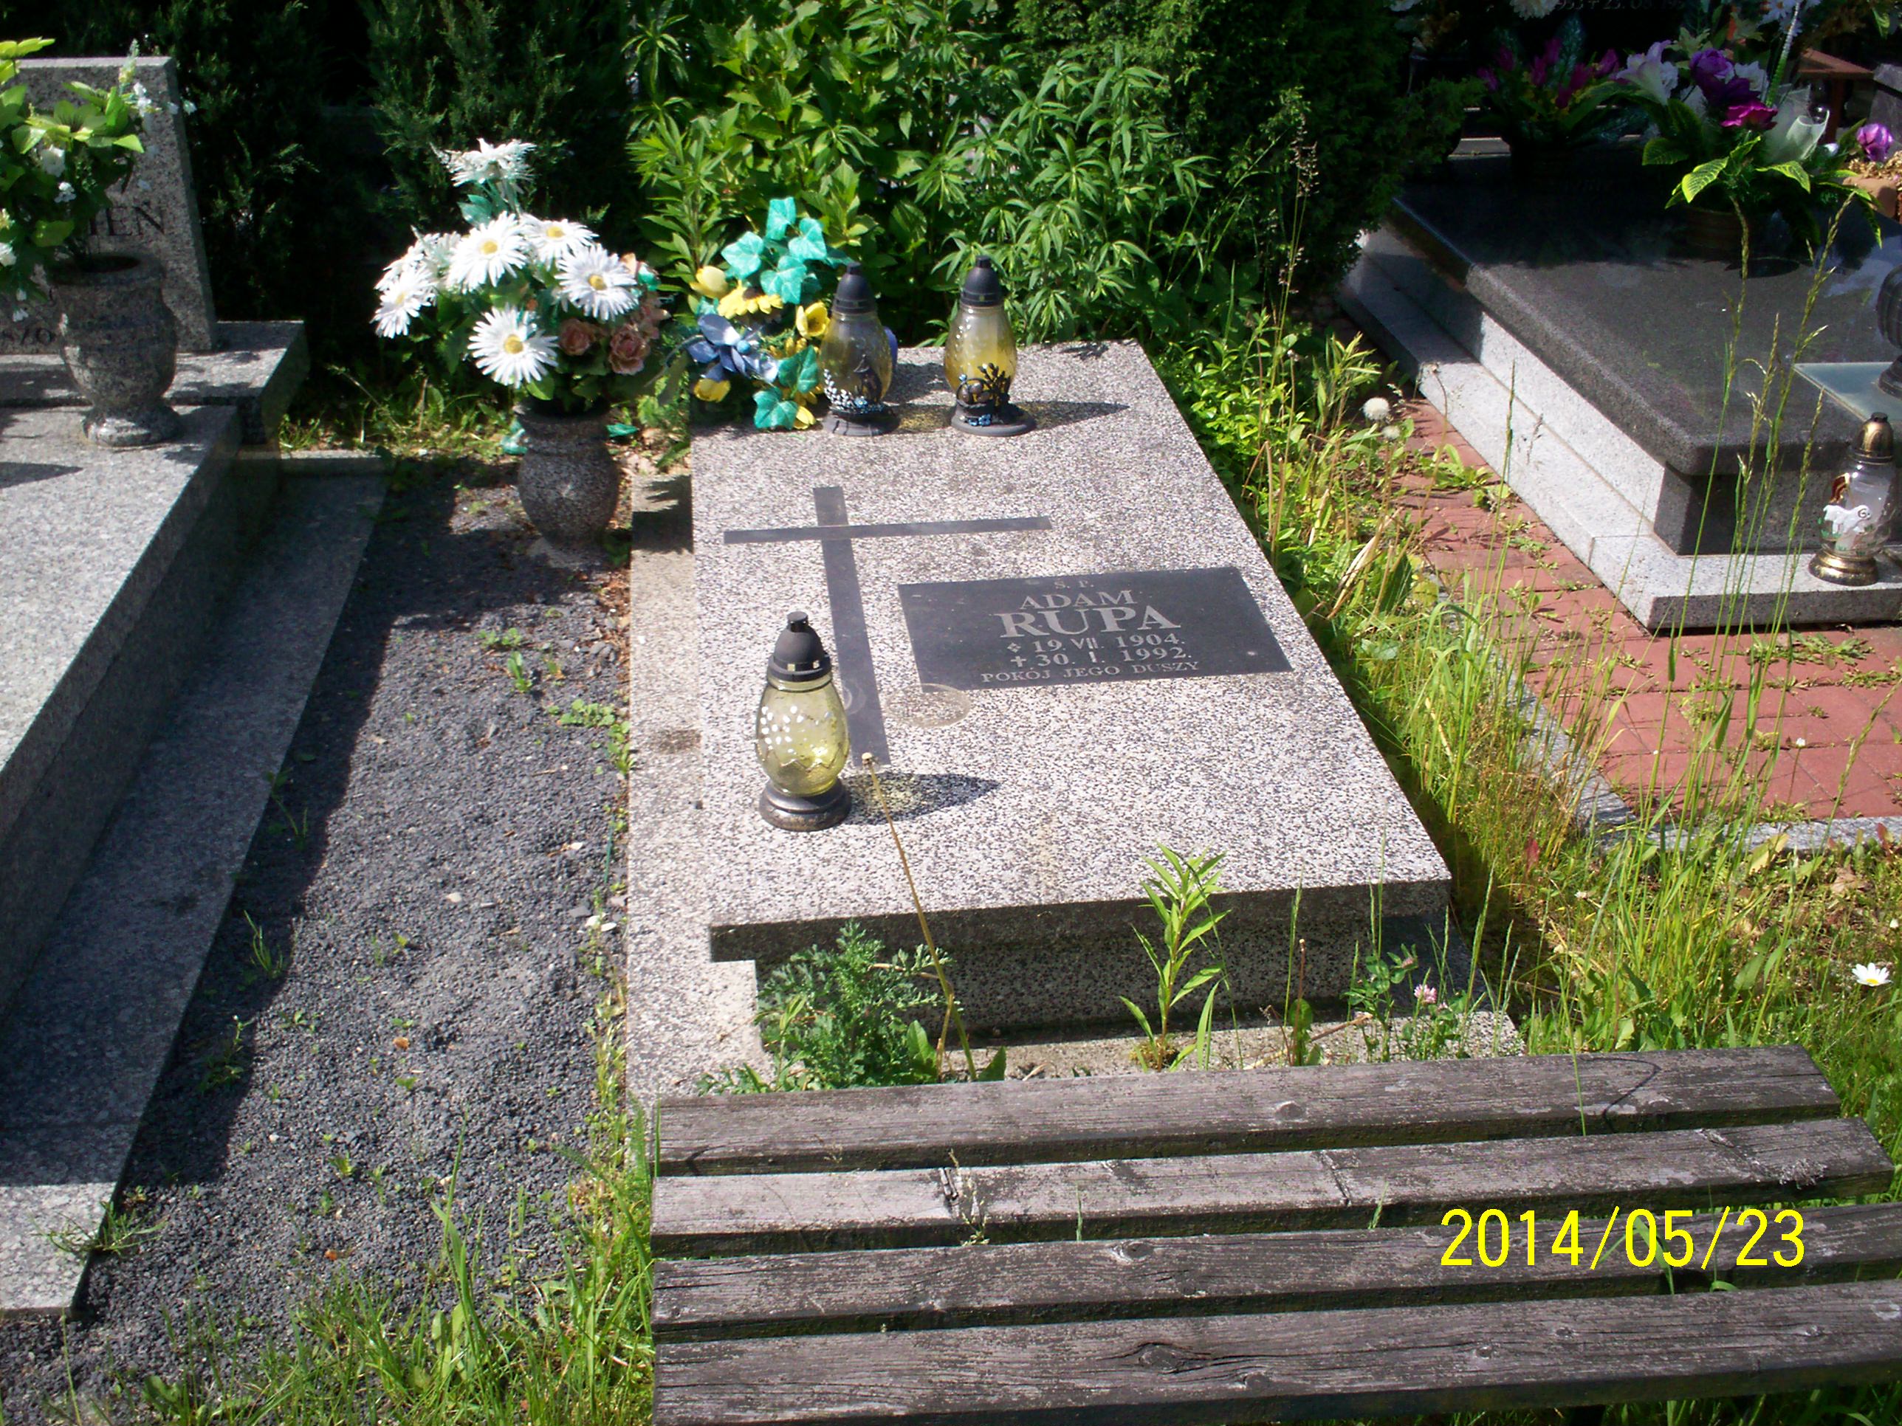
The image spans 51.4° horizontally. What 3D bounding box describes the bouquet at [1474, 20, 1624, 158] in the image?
[{"bbox_3d":[1.540,-1.562,4.970,0.360,0.330,0.320,-3,30,-7],"label":"bouquet"}]

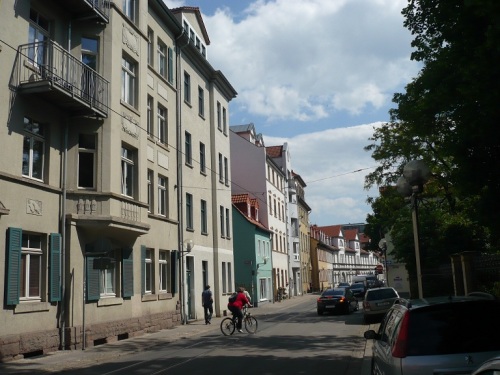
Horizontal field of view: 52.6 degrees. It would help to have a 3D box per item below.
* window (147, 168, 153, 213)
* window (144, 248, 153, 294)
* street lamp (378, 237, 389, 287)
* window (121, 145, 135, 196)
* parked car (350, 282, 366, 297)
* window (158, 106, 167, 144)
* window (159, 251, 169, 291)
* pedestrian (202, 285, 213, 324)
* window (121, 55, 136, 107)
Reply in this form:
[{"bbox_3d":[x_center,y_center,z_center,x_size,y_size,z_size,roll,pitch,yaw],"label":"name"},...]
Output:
[{"bbox_3d":[-4.207,0.132,20.427,0.140,1.840,1.000,-5,-11,14],"label":"window"},{"bbox_3d":[-4.304,3.543,21.413,0.180,1.900,1.080,-5,-11,14],"label":"window"},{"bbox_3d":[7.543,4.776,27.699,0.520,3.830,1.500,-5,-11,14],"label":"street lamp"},{"bbox_3d":[-4.185,-0.514,17.177,0.150,1.820,1.200,-5,-11,14],"label":"window"},{"bbox_3d":[11.677,10.908,54.140,1.740,1.460,4.300,-5,-11,14],"label":"parked car"},{"bbox_3d":[-4.200,-2.931,24.248,0.180,1.960,1.120,-5,-11,14],"label":"window"},{"bbox_3d":[-3.688,3.576,21.213,0.140,1.820,1.060,-5,-11,14],"label":"window"},{"bbox_3d":[-2.003,5.532,23.871,0.520,1.780,0.400,-5,-11,14],"label":"pedestrian"},{"bbox_3d":[-4.326,-3.727,17.824,0.150,1.860,1.200,-5,-11,14],"label":"window"}]

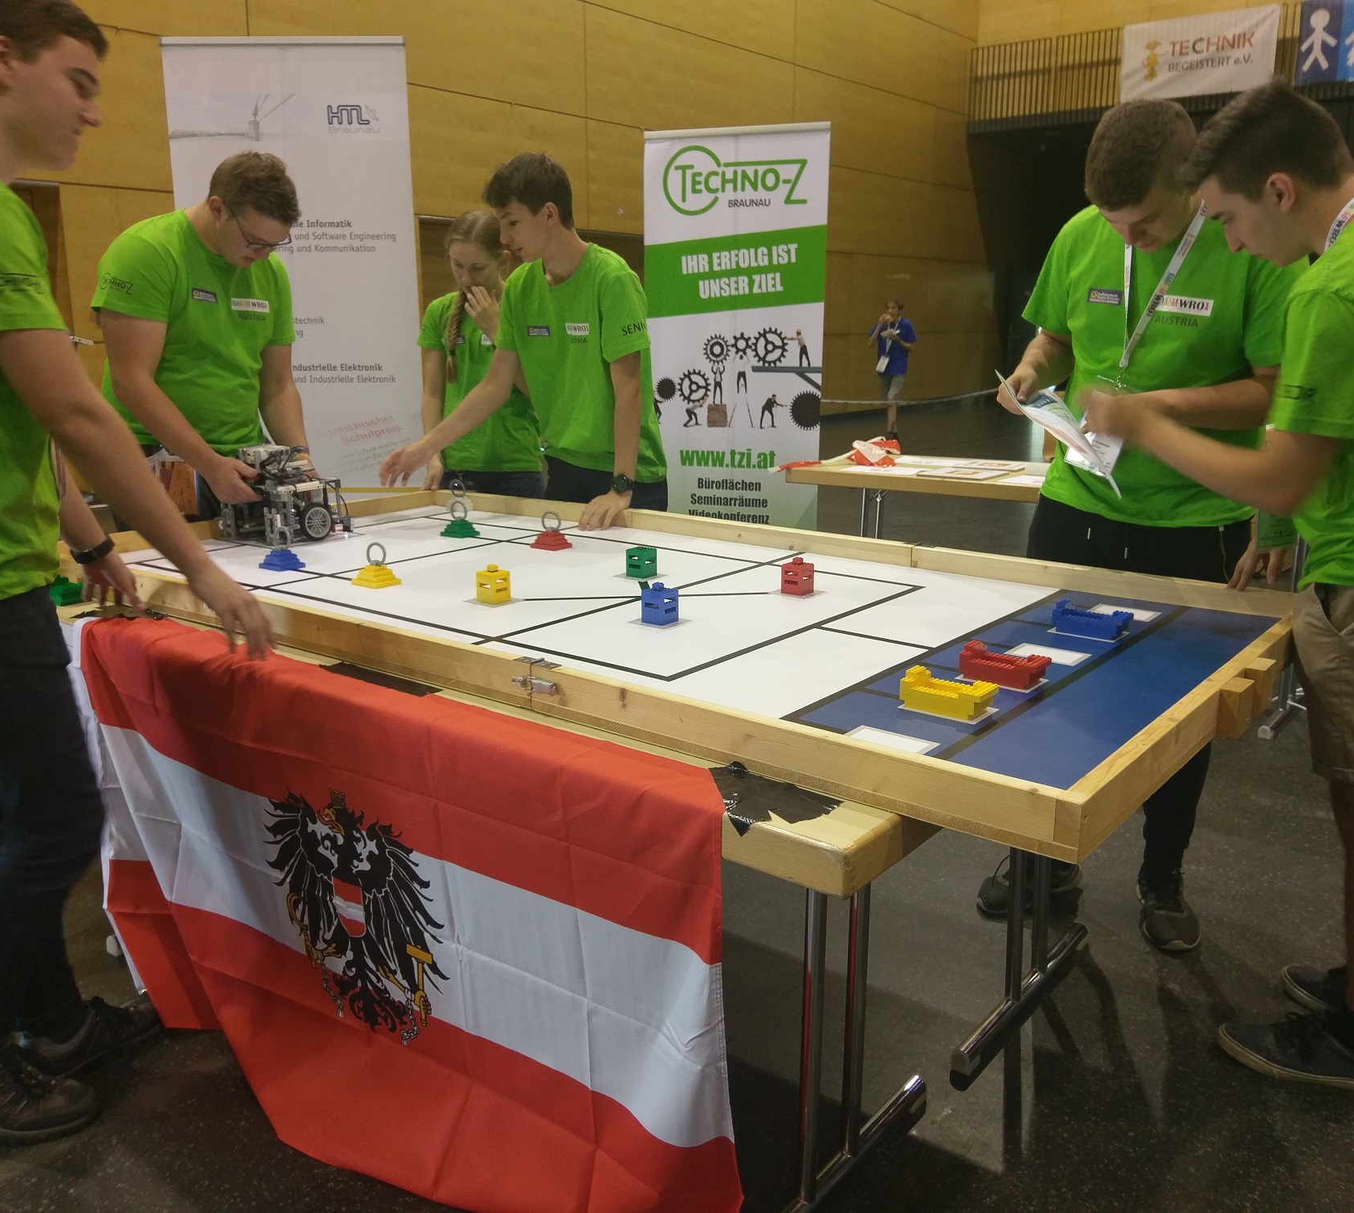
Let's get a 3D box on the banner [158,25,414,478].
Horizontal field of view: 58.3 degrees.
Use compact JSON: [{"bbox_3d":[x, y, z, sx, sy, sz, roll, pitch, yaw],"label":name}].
[{"bbox_3d":[-1.266,-0.776,4.172,0.800,2.180,0.200,0,13,1],"label":"banner"}]

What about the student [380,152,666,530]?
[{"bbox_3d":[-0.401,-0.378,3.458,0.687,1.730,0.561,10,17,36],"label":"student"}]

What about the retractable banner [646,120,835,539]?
[{"bbox_3d":[0.251,-1.052,5.516,0.850,2.112,0.120,5,14,20],"label":"retractable banner"}]

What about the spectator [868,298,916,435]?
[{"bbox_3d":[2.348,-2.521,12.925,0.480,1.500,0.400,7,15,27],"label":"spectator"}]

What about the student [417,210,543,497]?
[{"bbox_3d":[-0.567,-0.386,3.754,0.420,1.610,0.420,4,14,17],"label":"student"}]

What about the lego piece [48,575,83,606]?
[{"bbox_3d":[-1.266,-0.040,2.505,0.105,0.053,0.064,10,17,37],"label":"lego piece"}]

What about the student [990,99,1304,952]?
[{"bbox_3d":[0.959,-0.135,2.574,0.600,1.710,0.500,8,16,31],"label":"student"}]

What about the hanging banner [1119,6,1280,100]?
[{"bbox_3d":[6.736,-7.148,15.800,1.950,0.963,0.040,11,17,37],"label":"hanging banner"}]

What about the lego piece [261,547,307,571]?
[{"bbox_3d":[-0.880,-0.106,2.718,0.070,0.038,0.070,11,17,37],"label":"lego piece"}]

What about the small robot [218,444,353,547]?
[{"bbox_3d":[-0.984,-0.286,3.080,0.235,0.220,0.230,10,17,37],"label":"small robot"}]

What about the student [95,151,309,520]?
[{"bbox_3d":[-1.221,-0.276,3.173,0.520,1.710,0.520,12,18,42],"label":"student"}]

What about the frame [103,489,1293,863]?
[{"bbox_3d":[-0.152,-0.043,2.464,2.420,0.072,1.200,11,17,37],"label":"frame"}]

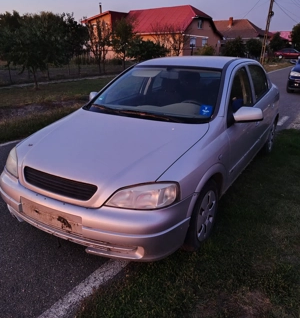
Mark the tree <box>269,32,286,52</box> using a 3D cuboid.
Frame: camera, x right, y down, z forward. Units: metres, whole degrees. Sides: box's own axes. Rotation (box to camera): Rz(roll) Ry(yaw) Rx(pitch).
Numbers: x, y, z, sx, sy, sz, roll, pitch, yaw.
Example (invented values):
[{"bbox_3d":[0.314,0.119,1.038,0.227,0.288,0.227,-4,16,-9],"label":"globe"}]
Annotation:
[{"bbox_3d":[20.945,-18.823,51.254,2.957,3.932,2.809,8,21,19],"label":"tree"}]

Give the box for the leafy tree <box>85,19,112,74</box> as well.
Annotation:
[{"bbox_3d":[-2.991,-6.491,18.122,1.626,2.951,1.545,-3,20,-8],"label":"leafy tree"}]

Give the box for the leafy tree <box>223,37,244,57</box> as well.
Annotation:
[{"bbox_3d":[10.062,-12.967,37.460,2.600,2.900,2.600,11,22,29],"label":"leafy tree"}]

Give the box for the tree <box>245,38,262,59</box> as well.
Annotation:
[{"bbox_3d":[12.202,-12.934,36.783,2.122,2.591,2.016,7,21,16],"label":"tree"}]

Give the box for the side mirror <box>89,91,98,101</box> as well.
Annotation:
[{"bbox_3d":[-0.646,-0.737,3.580,0.210,0.135,0.110,13,24,29],"label":"side mirror"}]

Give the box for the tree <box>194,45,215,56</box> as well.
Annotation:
[{"bbox_3d":[5.495,-10.410,31.504,1.950,1.950,1.900,11,22,29],"label":"tree"}]

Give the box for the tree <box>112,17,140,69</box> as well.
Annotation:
[{"bbox_3d":[-1.766,-8.143,22.318,2.000,3.650,2.000,0,19,0],"label":"tree"}]

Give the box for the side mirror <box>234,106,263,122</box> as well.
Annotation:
[{"bbox_3d":[0.846,-0.384,2.736,0.210,0.135,0.110,13,24,29],"label":"side mirror"}]

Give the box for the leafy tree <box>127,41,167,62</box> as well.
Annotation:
[{"bbox_3d":[-0.240,-10.326,29.939,4.030,2.132,3.829,0,20,-1],"label":"leafy tree"}]

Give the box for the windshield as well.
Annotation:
[{"bbox_3d":[0.059,-0.667,3.040,1.340,0.130,0.907,13,51,29],"label":"windshield"}]

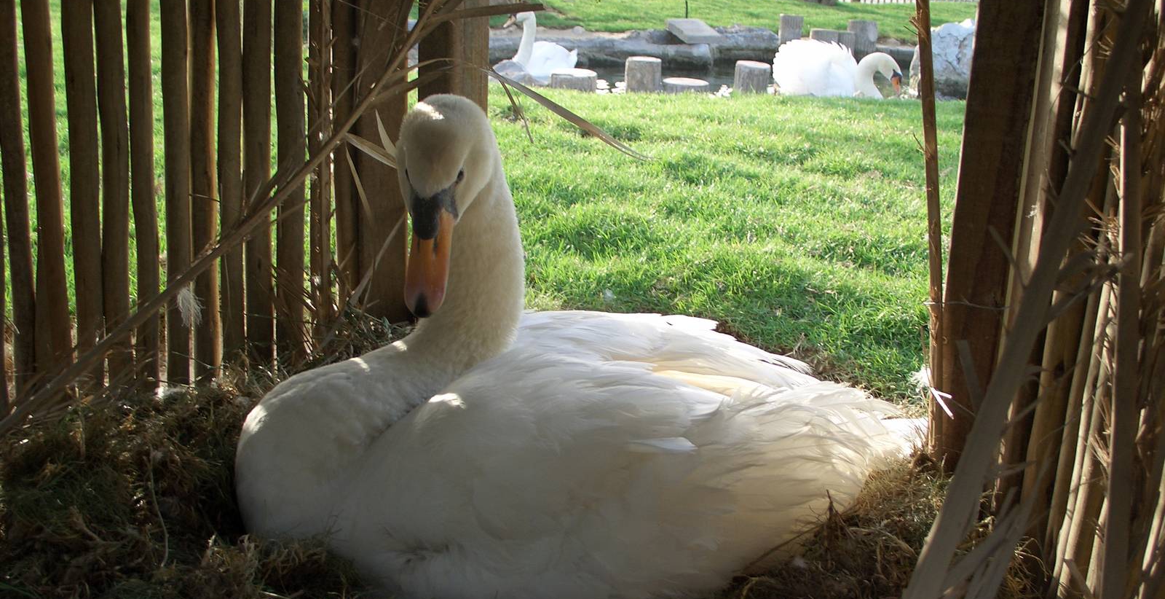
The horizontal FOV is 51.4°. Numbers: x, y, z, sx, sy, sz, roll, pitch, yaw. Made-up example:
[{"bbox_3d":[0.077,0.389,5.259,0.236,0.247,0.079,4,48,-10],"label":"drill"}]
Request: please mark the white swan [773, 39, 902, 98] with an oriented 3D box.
[{"bbox_3d":[1.349,-1.209,6.400,0.720,0.370,0.430,10,17,28],"label":"white swan"}]

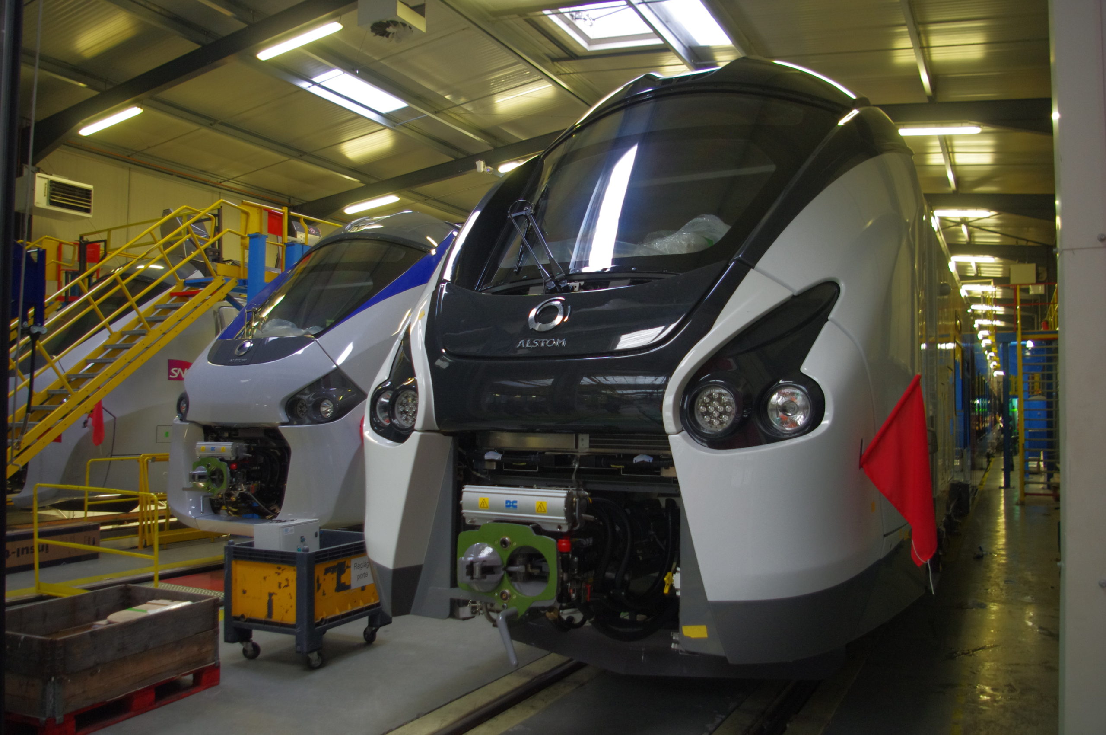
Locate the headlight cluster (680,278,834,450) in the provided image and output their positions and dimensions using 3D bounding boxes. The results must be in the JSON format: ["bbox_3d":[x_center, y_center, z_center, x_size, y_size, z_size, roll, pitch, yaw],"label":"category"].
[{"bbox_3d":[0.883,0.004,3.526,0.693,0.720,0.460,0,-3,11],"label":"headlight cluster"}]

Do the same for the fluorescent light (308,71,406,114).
[{"bbox_3d":[-3.397,-4.895,14.790,0.600,0.100,1.870,-6,-6,29],"label":"fluorescent light"}]

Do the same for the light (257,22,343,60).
[{"bbox_3d":[-3.447,-4.416,11.236,1.570,0.120,0.170,-6,-6,29],"label":"light"}]

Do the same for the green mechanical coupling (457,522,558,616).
[{"bbox_3d":[-0.165,0.861,3.555,0.480,0.380,0.250,-1,-3,29],"label":"green mechanical coupling"}]

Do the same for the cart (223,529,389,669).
[{"bbox_3d":[-1.643,1.561,5.645,0.700,0.775,0.870,-1,-3,26],"label":"cart"}]

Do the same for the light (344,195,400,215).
[{"bbox_3d":[-3.977,-3.554,18.166,1.570,0.120,0.170,-5,-5,29],"label":"light"}]

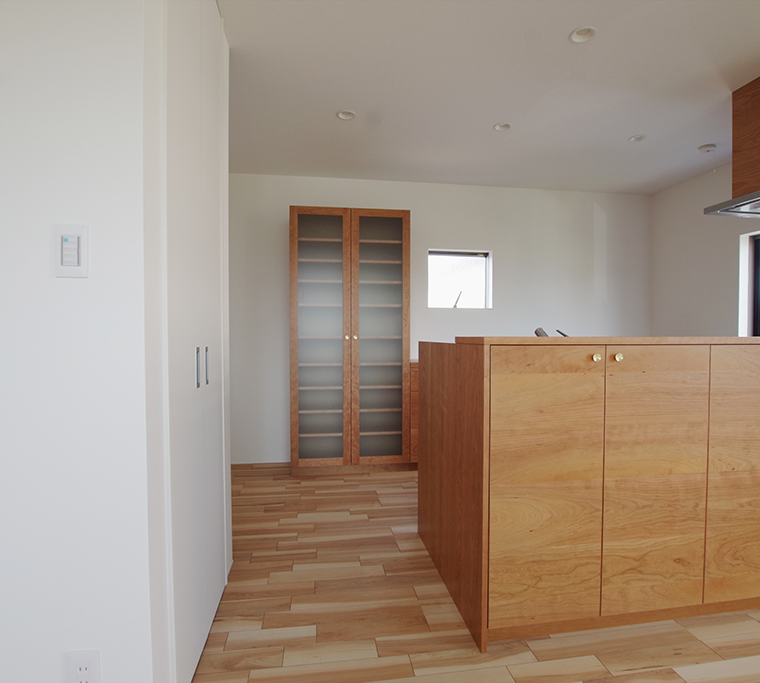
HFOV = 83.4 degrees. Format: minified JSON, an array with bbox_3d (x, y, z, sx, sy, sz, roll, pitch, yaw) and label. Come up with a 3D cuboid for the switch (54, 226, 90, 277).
[{"bbox_3d":[-0.674,-0.197,0.928,0.068,0.116,0.012,0,1,-8],"label":"switch"}]

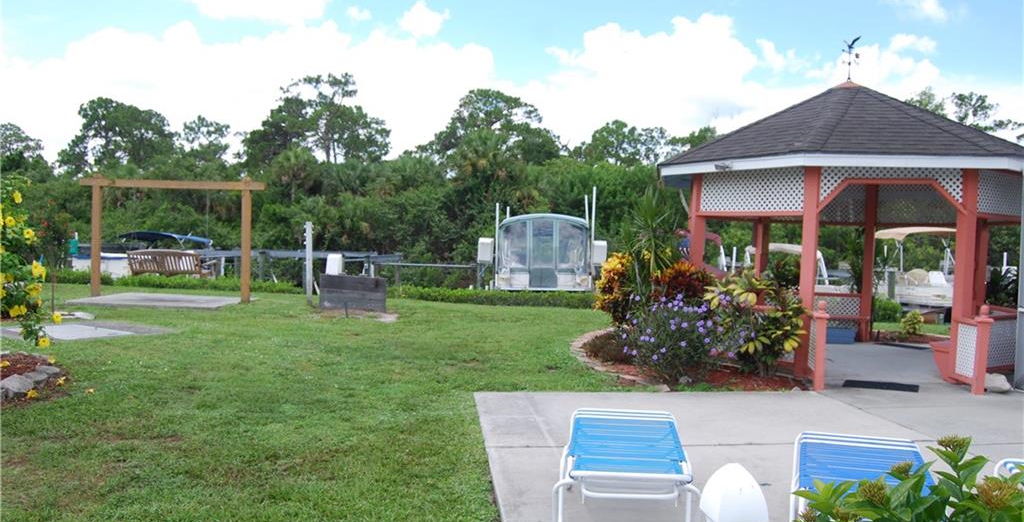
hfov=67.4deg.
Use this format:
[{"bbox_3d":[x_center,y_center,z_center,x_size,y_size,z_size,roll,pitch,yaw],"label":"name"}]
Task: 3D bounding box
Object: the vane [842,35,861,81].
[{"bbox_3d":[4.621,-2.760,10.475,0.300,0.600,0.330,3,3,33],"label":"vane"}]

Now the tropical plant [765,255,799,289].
[{"bbox_3d":[4.710,0.597,13.329,0.650,1.220,0.600,2,2,11],"label":"tropical plant"}]

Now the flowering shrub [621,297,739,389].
[{"bbox_3d":[1.928,0.867,8.739,1.250,0.880,1.100,2,2,11],"label":"flowering shrub"}]

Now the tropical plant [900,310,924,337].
[{"bbox_3d":[6.590,1.028,12.643,0.370,0.440,0.370,2,2,11],"label":"tropical plant"}]

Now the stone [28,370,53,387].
[{"bbox_3d":[-4.522,1.129,7.354,0.250,0.110,0.200,3,3,30],"label":"stone"}]

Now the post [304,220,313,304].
[{"bbox_3d":[-4.024,0.040,15.217,0.130,1.630,0.130,1,2,0],"label":"post"}]

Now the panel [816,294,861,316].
[{"bbox_3d":[4.920,0.712,12.577,1.450,0.360,0.050,2,2,11],"label":"panel"}]

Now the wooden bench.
[{"bbox_3d":[-6.853,0.050,15.420,1.520,0.550,0.600,2,2,5],"label":"wooden bench"}]

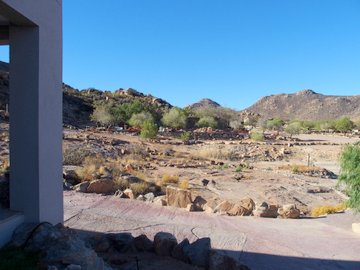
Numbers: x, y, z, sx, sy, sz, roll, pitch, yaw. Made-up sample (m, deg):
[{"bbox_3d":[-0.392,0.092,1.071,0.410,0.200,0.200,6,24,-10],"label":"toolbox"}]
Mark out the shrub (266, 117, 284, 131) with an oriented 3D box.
[{"bbox_3d":[23.613,-2.782,72.000,4.451,3.585,4.228,0,2,0],"label":"shrub"}]

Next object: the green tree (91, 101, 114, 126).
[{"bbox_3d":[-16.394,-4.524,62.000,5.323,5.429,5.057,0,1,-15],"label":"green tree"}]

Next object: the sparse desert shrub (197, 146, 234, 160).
[{"bbox_3d":[2.475,1.290,20.300,2.649,0.976,1.589,0,2,0],"label":"sparse desert shrub"}]

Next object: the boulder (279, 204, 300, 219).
[{"bbox_3d":[2.234,1.561,5.941,0.449,0.277,0.382,0,1,21],"label":"boulder"}]

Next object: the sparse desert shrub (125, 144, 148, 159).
[{"bbox_3d":[-2.988,1.133,20.000,1.648,0.962,1.319,0,2,0],"label":"sparse desert shrub"}]

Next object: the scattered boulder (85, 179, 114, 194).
[{"bbox_3d":[-2.230,1.454,8.219,0.790,0.411,0.553,0,1,-15],"label":"scattered boulder"}]

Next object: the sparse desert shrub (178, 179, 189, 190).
[{"bbox_3d":[0.126,1.785,10.500,0.361,0.433,0.361,0,2,0],"label":"sparse desert shrub"}]

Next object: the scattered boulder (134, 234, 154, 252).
[{"bbox_3d":[-0.461,1.408,3.780,0.260,0.200,0.230,0,1,-3],"label":"scattered boulder"}]

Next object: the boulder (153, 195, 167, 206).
[{"bbox_3d":[-0.435,1.424,6.330,0.300,0.220,0.260,0,1,-2],"label":"boulder"}]

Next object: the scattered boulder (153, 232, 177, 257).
[{"bbox_3d":[-0.196,1.384,3.680,0.300,0.260,0.270,0,1,-2],"label":"scattered boulder"}]

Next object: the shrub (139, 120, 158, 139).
[{"bbox_3d":[-4.923,-0.807,47.000,2.905,3.067,2.905,0,2,0],"label":"shrub"}]

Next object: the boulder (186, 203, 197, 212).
[{"bbox_3d":[0.219,1.450,5.800,0.180,0.170,0.160,0,1,1],"label":"boulder"}]

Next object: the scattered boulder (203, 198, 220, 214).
[{"bbox_3d":[0.627,1.424,5.800,0.350,0.270,0.300,0,1,3],"label":"scattered boulder"}]

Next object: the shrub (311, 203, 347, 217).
[{"bbox_3d":[2.983,1.497,5.850,0.650,0.220,0.450,0,1,14],"label":"shrub"}]

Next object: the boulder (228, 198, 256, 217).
[{"bbox_3d":[1.179,1.402,5.630,0.500,0.290,0.380,0,1,6],"label":"boulder"}]

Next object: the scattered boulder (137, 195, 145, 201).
[{"bbox_3d":[-1.234,1.969,9.100,0.242,0.180,0.225,1,2,20],"label":"scattered boulder"}]

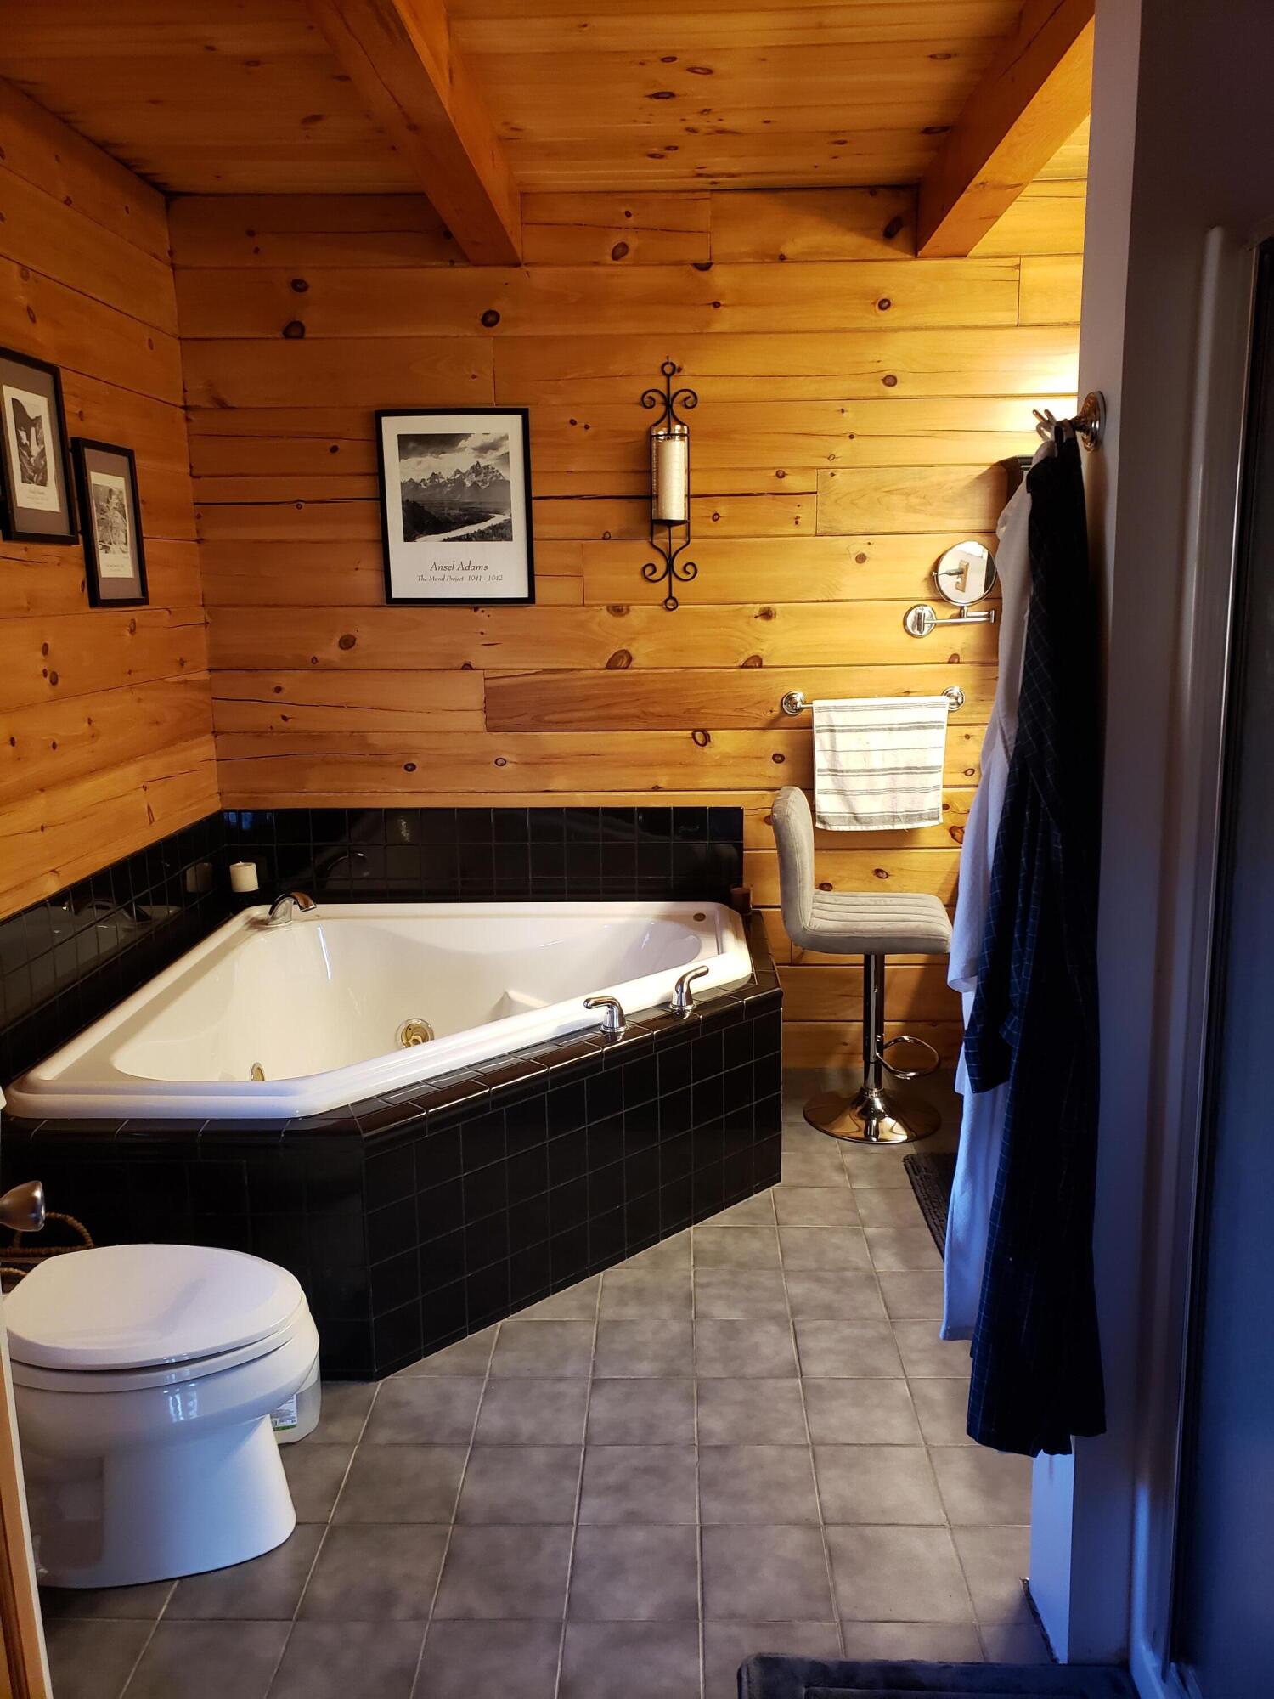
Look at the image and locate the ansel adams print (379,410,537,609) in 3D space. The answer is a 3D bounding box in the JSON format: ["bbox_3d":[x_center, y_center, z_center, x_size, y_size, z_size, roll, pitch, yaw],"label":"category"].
[{"bbox_3d":[-0.519,-0.984,3.685,0.436,0.542,0.020,-1,11,1],"label":"ansel adams print"}]

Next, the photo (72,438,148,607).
[{"bbox_3d":[-1.314,-0.811,3.201,0.020,0.392,0.312,-1,11,2],"label":"photo"}]

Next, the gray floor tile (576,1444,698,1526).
[{"bbox_3d":[0.003,1.076,2.159,0.197,0.010,0.197,-1,11,2],"label":"gray floor tile"}]

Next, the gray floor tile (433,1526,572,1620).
[{"bbox_3d":[-0.206,1.136,2.002,0.200,0.010,0.199,-1,11,2],"label":"gray floor tile"}]

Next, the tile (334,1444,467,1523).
[{"bbox_3d":[-0.397,1.082,2.173,0.197,0.010,0.197,-1,11,2],"label":"tile"}]

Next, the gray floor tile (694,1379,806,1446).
[{"bbox_3d":[0.209,1.035,2.345,0.197,0.010,0.197,-1,11,2],"label":"gray floor tile"}]

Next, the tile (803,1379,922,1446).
[{"bbox_3d":[0.416,1.047,2.371,0.200,0.010,0.199,-1,11,2],"label":"tile"}]

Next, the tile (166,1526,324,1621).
[{"bbox_3d":[-0.603,1.127,1.991,0.198,0.010,0.197,-1,11,2],"label":"tile"}]

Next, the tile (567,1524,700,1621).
[{"bbox_3d":[-0.004,1.115,1.964,0.197,0.010,0.197,-1,11,2],"label":"tile"}]

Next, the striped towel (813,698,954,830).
[{"bbox_3d":[0.713,-0.254,3.755,0.392,0.378,0.045,-1,11,1],"label":"striped towel"}]

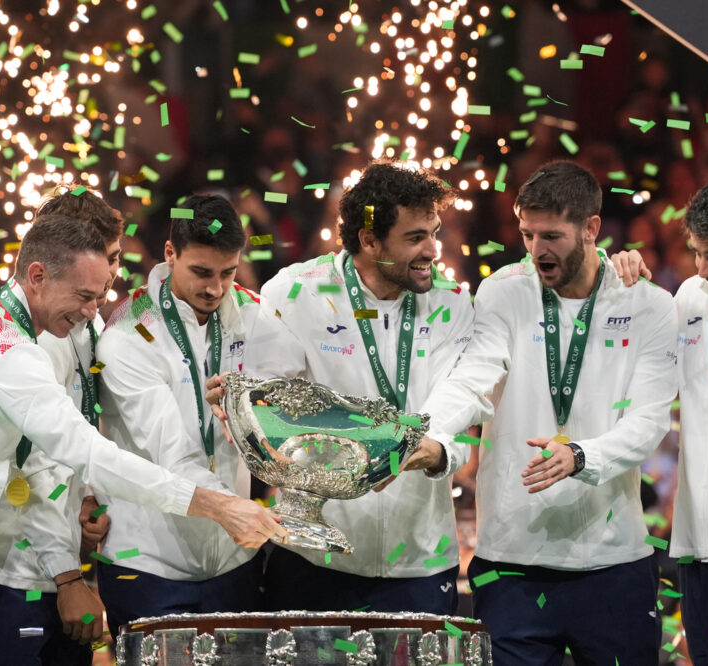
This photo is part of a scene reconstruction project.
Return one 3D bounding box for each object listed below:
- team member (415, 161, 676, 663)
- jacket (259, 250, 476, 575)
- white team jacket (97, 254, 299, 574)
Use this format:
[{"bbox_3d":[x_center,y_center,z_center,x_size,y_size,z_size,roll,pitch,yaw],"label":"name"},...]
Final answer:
[{"bbox_3d":[0.425,0.566,9.970,0.580,1.890,0.520,0,-5,0],"label":"team member"},{"bbox_3d":[0.030,0.182,10.120,0.490,0.710,0.360,1,-6,-12],"label":"jacket"},{"bbox_3d":[-0.344,0.195,10.080,0.460,0.690,0.400,2,-6,-20],"label":"white team jacket"}]

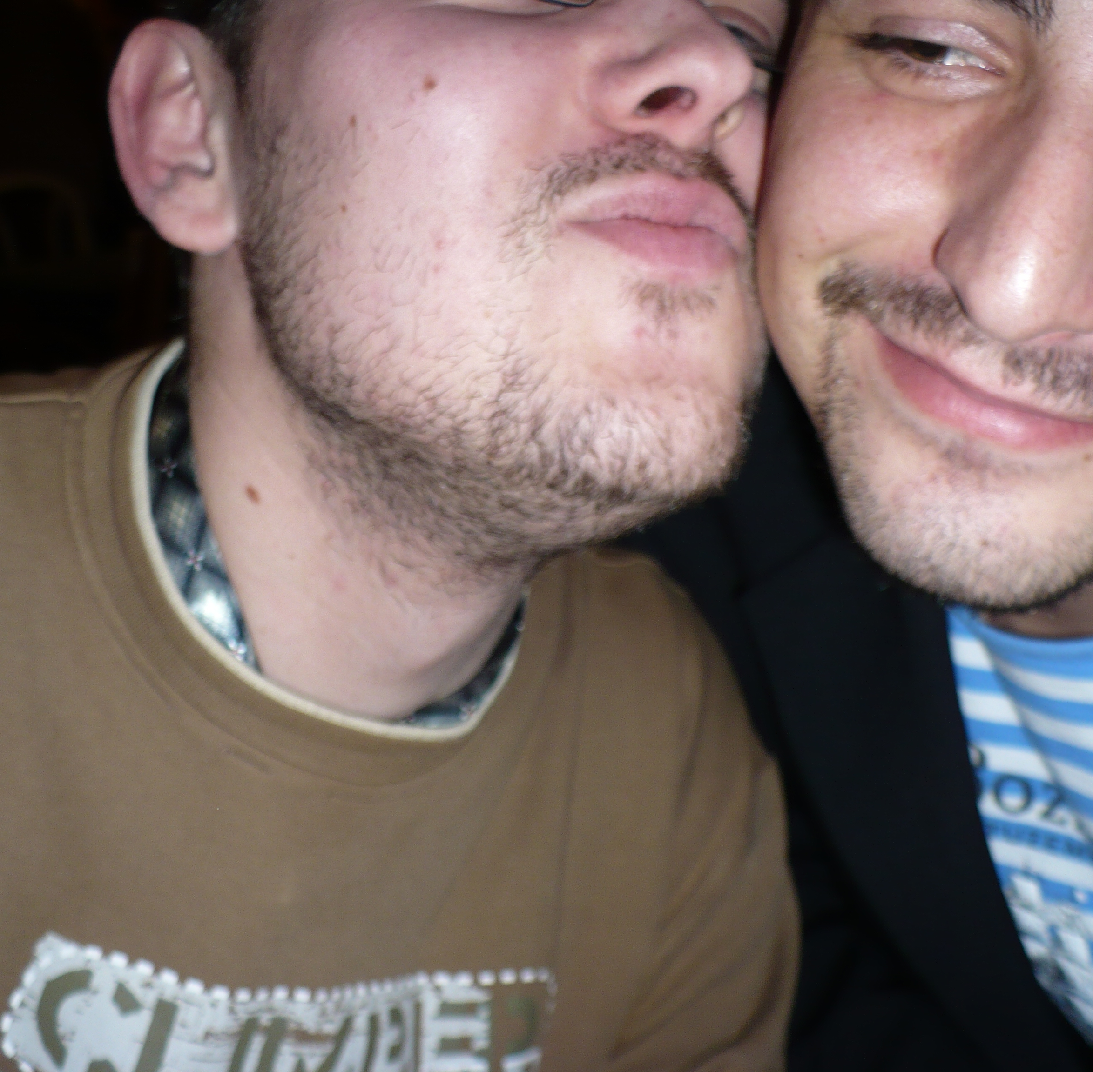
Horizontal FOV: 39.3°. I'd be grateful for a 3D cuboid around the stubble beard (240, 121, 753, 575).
[{"bbox_3d":[0.005,-0.052,0.362,0.140,0.116,0.104,9,-15,-28],"label":"stubble beard"}]

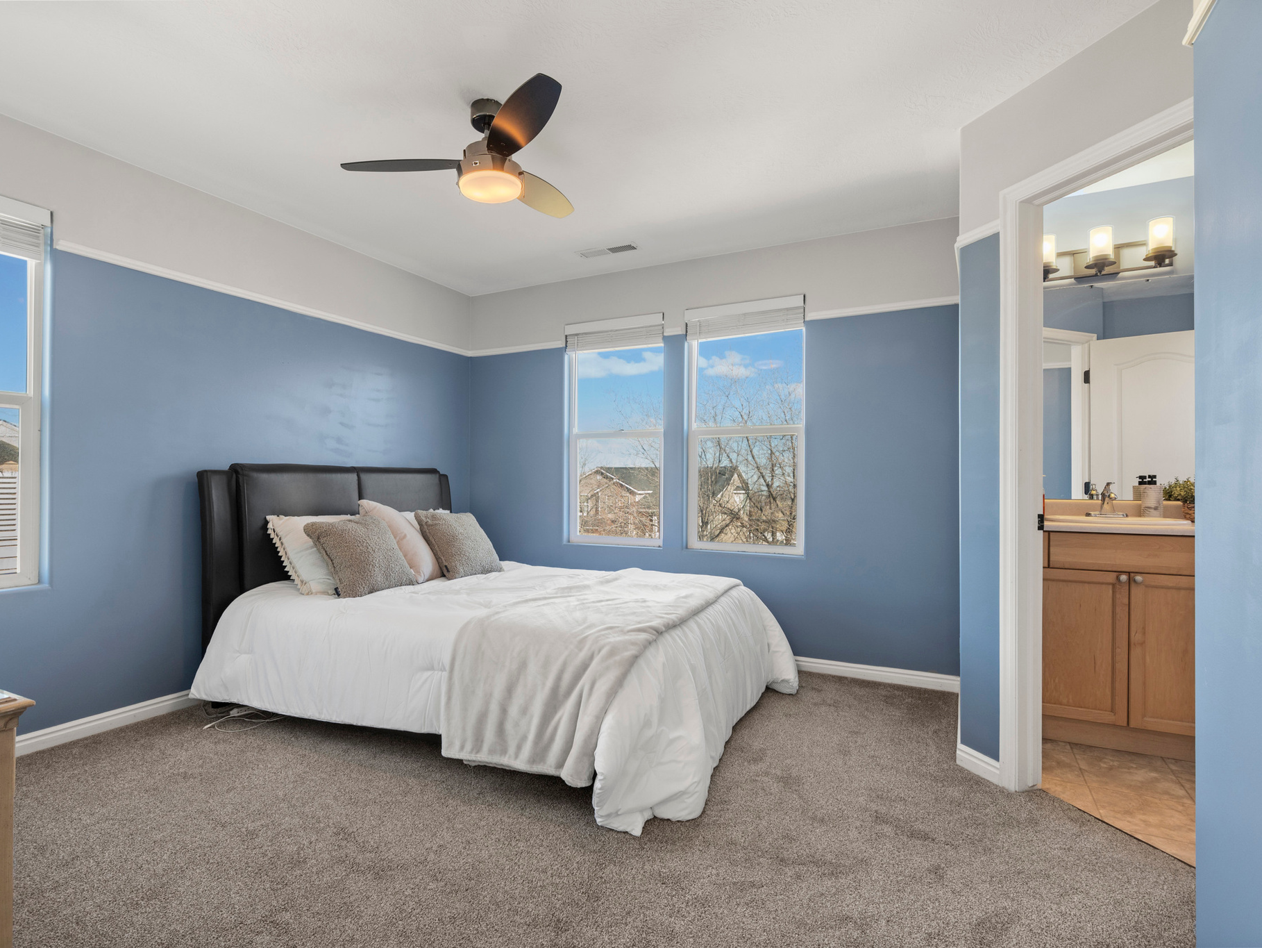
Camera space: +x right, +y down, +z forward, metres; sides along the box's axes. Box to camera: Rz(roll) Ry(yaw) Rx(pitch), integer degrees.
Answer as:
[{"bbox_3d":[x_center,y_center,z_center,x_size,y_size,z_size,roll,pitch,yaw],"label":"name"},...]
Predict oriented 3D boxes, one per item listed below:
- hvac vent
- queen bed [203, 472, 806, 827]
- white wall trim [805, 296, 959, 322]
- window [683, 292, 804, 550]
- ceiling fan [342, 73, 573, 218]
[{"bbox_3d":[-0.129,-1.317,3.758,0.385,0.014,0.145,0,-1,27],"label":"hvac vent"},{"bbox_3d":[-0.589,0.533,3.098,2.440,1.140,1.690,0,-1,27],"label":"queen bed"},{"bbox_3d":[1.343,-0.899,3.436,0.775,0.045,0.020,0,-1,27],"label":"white wall trim"},{"bbox_3d":[0.681,-0.277,3.808,0.730,1.490,0.100,0,-1,27],"label":"window"},{"bbox_3d":[-0.485,-1.173,2.401,1.000,0.336,0.900,0,-1,27],"label":"ceiling fan"}]

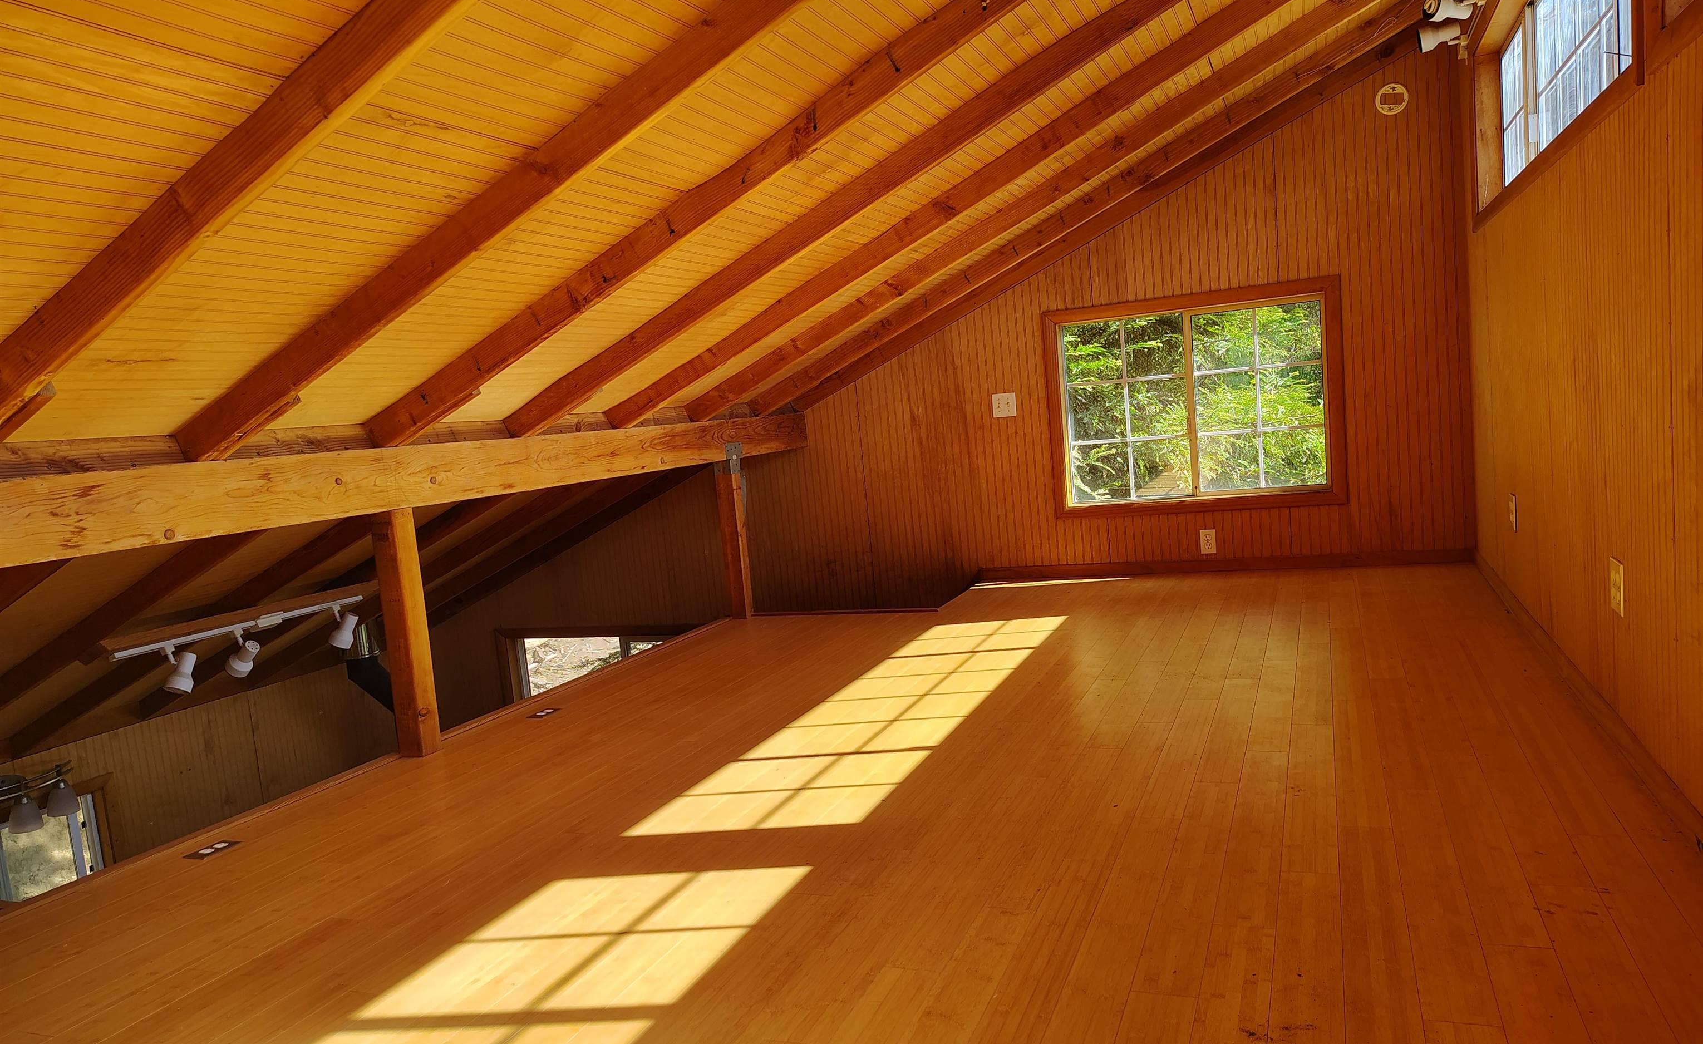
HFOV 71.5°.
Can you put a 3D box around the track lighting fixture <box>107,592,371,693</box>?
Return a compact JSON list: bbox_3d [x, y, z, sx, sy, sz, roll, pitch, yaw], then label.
[{"bbox_3d":[-2.257,0.471,4.475,0.180,0.215,1.130,-3,6,22],"label":"track lighting fixture"}]

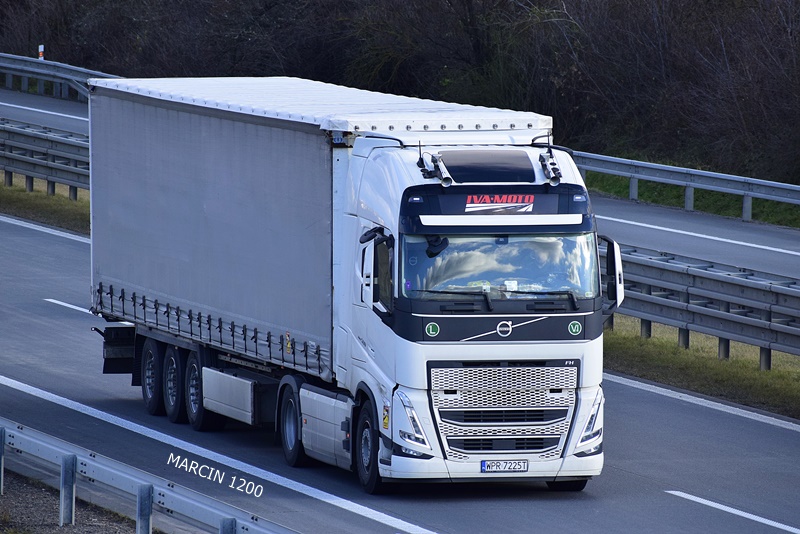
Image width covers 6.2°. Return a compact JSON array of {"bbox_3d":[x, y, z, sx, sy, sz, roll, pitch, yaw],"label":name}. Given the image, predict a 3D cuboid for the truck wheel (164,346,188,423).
[{"bbox_3d":[-2.668,1.412,90.729,0.365,1.040,1.040,-1,3,-14],"label":"truck wheel"}]

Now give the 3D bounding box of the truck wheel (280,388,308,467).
[{"bbox_3d":[-1.121,1.796,84.426,0.340,1.000,1.000,-1,3,-14],"label":"truck wheel"}]

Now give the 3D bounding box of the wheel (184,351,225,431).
[{"bbox_3d":[-2.354,1.486,89.461,0.365,1.040,1.040,-1,3,-14],"label":"wheel"}]

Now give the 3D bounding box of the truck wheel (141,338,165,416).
[{"bbox_3d":[-2.981,1.339,91.997,0.365,1.040,1.040,-1,3,-14],"label":"truck wheel"}]

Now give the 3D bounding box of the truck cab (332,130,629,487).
[{"bbox_3d":[0.833,0.534,80.940,2.750,3.850,2.600,-1,3,-14],"label":"truck cab"}]

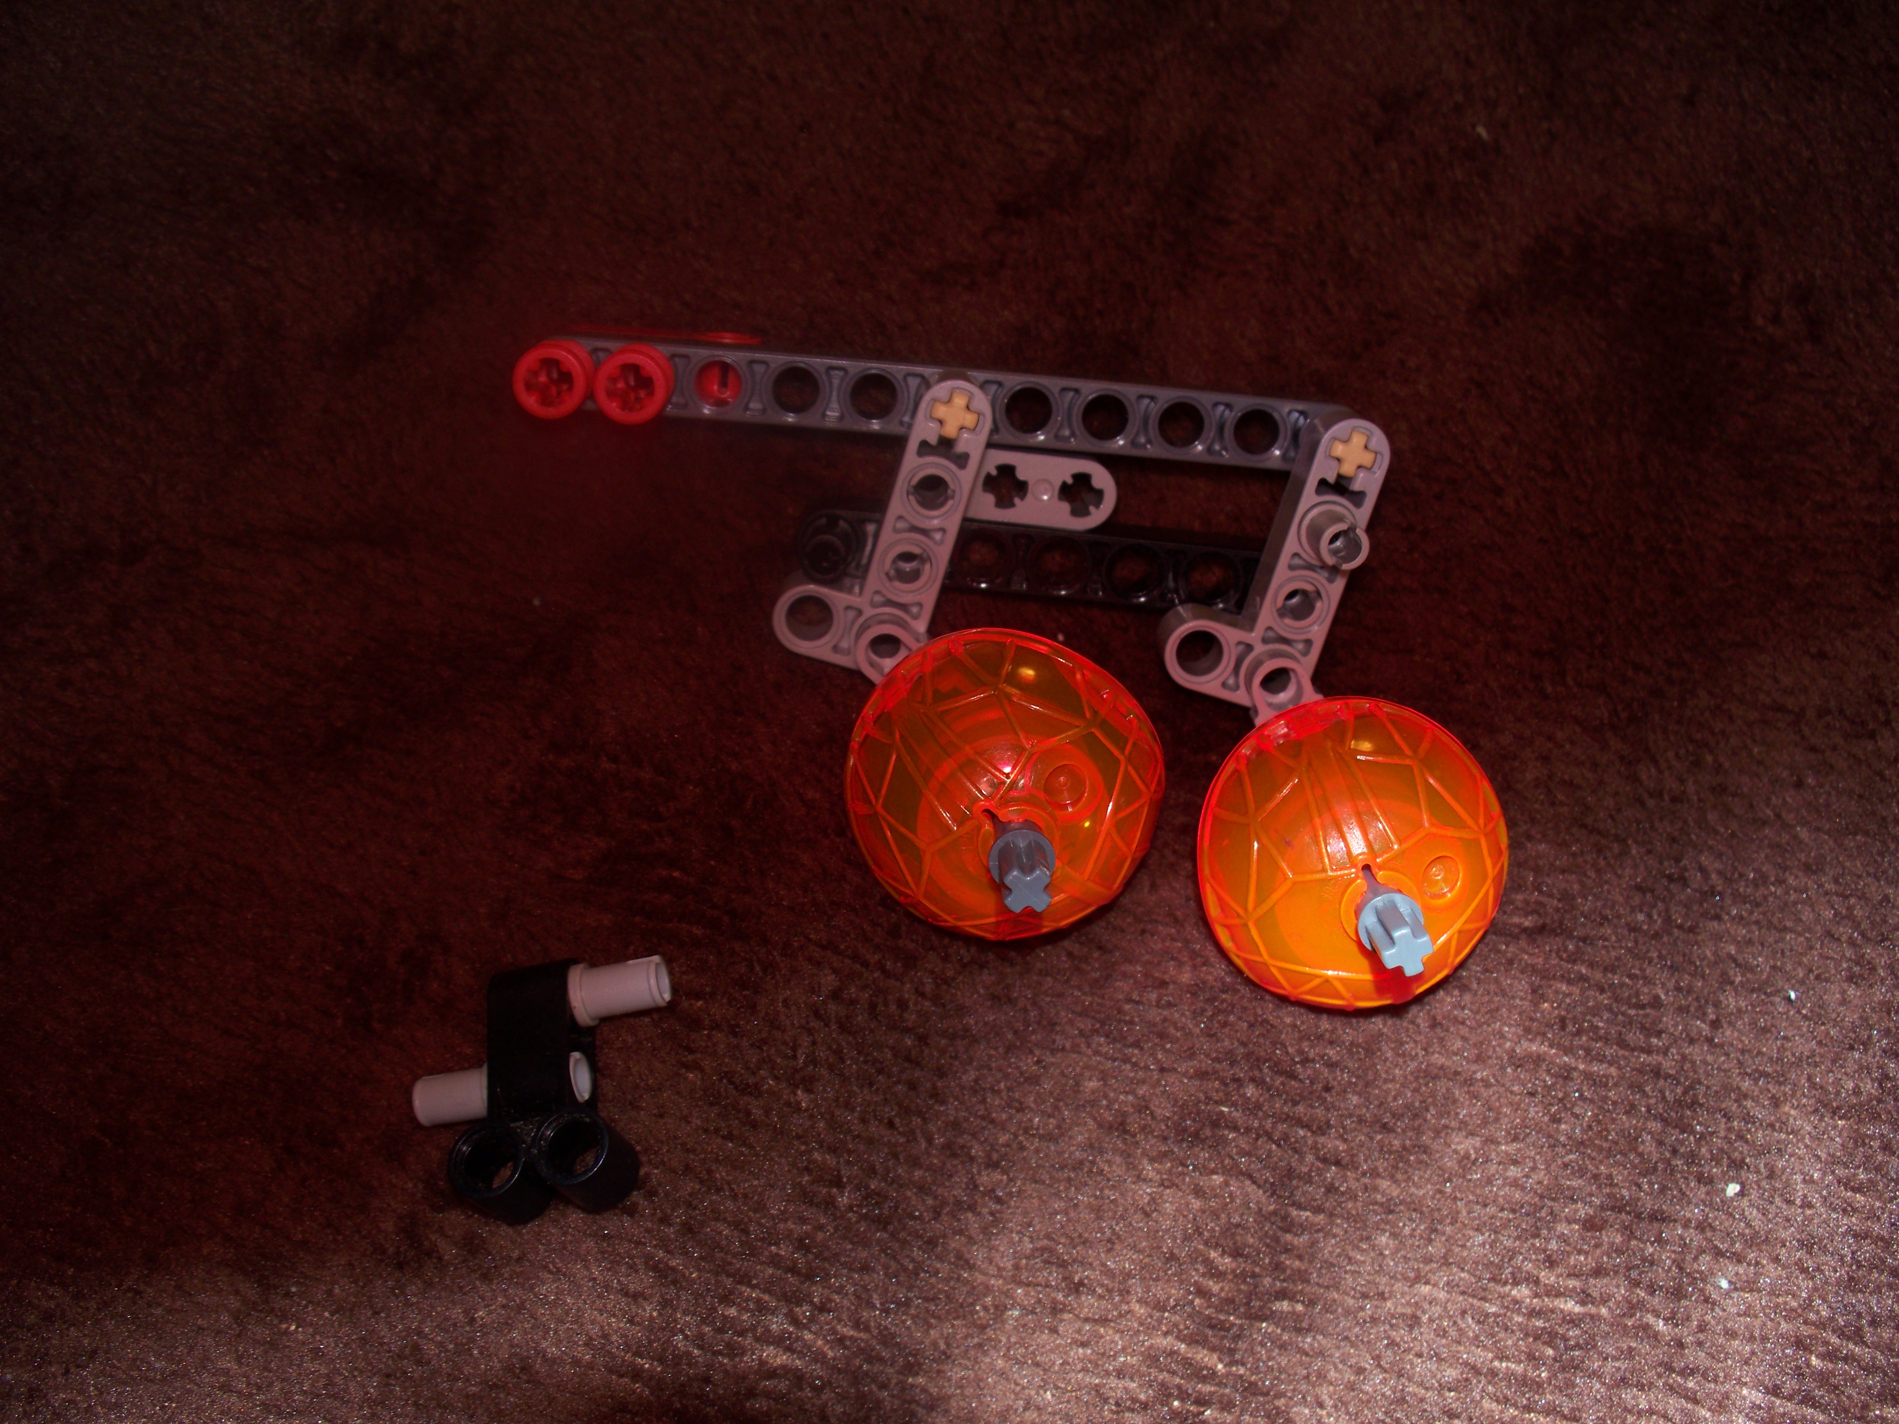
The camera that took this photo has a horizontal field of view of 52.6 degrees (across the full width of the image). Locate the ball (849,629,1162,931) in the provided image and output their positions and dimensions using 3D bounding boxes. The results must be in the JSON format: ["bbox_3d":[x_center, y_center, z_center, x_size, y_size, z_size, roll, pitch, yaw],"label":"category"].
[{"bbox_3d":[0.006,0.011,0.188,0.033,0.028,0.033,5,107,-4],"label":"ball"}]

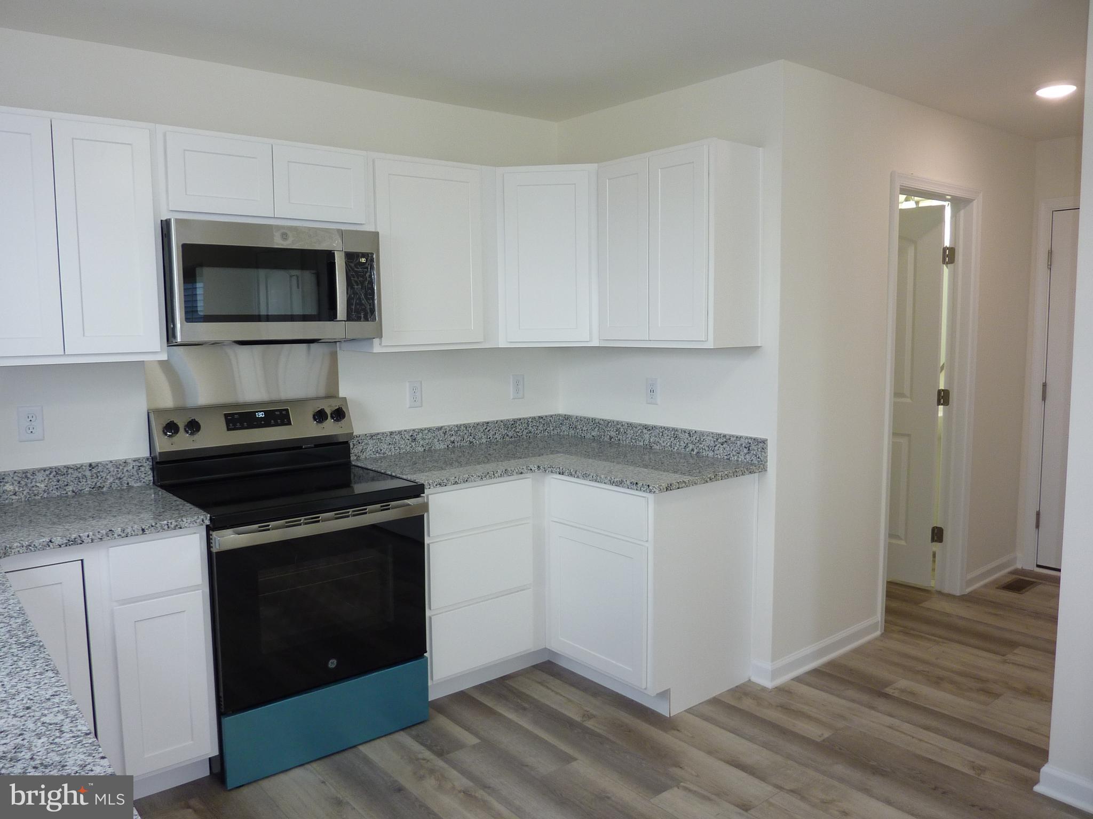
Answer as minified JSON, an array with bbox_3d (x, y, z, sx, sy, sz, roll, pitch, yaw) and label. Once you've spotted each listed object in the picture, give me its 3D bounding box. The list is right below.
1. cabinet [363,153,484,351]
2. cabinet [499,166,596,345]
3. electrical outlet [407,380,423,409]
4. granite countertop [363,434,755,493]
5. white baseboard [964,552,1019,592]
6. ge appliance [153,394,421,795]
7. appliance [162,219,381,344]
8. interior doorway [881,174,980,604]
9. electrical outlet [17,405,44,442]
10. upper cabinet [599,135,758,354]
[{"bbox_3d":[-0.563,-0.641,3.357,0.541,0.770,0.322,-6,8,-39],"label":"cabinet"},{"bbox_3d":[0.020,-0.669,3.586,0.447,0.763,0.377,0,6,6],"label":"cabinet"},{"bbox_3d":[-0.590,-0.068,3.552,0.071,0.117,0.010,-6,7,-39],"label":"electrical outlet"},{"bbox_3d":[0.017,0.236,3.292,1.197,0.032,1.288,-6,8,-39],"label":"granite countertop"},{"bbox_3d":[2.539,0.918,4.477,0.710,0.094,0.020,-6,7,-39],"label":"white baseboard"},{"bbox_3d":[-0.922,0.584,2.902,0.748,1.177,0.680,-6,7,-39],"label":"ge appliance"},{"bbox_3d":[-1.042,-0.455,2.930,0.752,0.410,0.400,-6,8,-39],"label":"appliance"},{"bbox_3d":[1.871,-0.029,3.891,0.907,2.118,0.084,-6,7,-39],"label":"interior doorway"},{"bbox_3d":[-1.737,0.049,2.662,0.071,0.117,0.008,-6,8,-39],"label":"electrical outlet"},{"bbox_3d":[0.523,-0.641,3.230,0.310,0.763,0.627,-6,7,-39],"label":"upper cabinet"}]

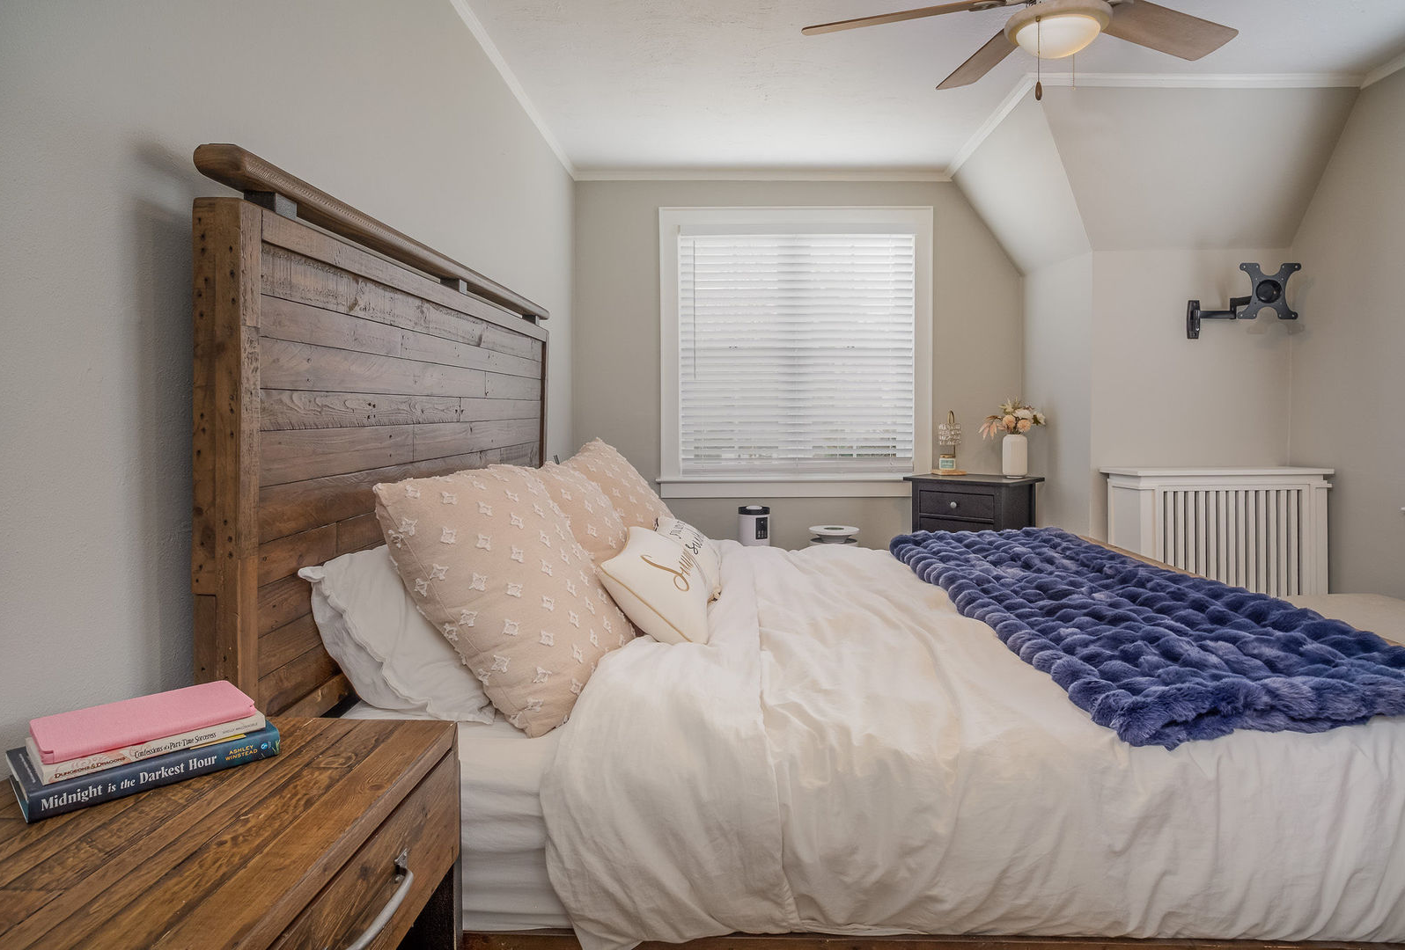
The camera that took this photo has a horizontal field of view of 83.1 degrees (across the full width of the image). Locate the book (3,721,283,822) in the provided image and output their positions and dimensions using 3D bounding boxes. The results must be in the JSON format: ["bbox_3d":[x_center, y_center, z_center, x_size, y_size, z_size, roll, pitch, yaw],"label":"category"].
[{"bbox_3d":[-0.664,0.333,0.949,0.162,0.029,0.237,3,5,43],"label":"book"}]

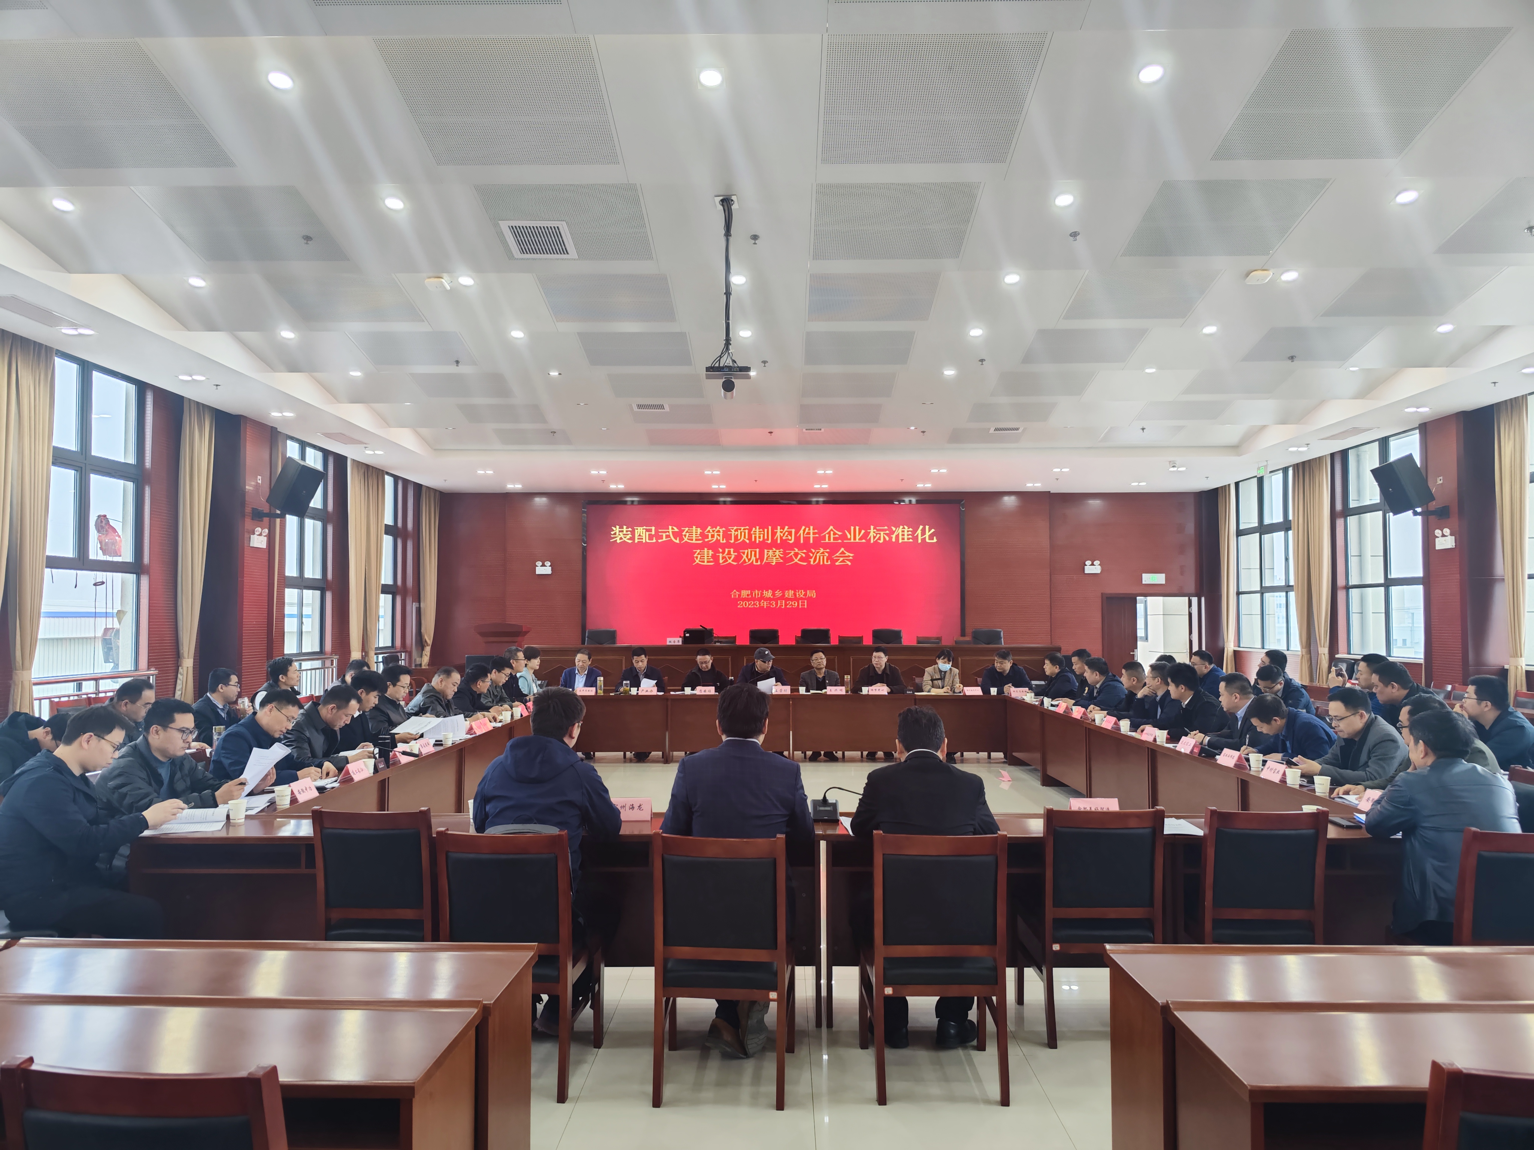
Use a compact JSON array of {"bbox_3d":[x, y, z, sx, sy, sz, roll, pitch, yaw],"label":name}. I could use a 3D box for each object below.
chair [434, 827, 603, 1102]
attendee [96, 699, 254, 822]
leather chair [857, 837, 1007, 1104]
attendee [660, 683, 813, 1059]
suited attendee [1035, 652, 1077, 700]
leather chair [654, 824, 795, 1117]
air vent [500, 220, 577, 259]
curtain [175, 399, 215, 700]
[{"bbox_3d":[-0.867,1.325,3.668,0.465,0.940,0.550,0,-2,3],"label":"chair"},{"bbox_3d":[-2.680,1.185,4.650,0.840,1.240,0.570,0,-2,2],"label":"attendee"},{"bbox_3d":[0.580,1.306,3.600,0.470,0.910,0.520,0,-2,1],"label":"leather chair"},{"bbox_3d":[-0.115,1.096,3.950,0.600,1.360,0.760,0,-2,1],"label":"attendee"},{"bbox_3d":[3.060,1.433,10.600,0.720,1.250,0.530,0,-2,-5],"label":"suited attendee"},{"bbox_3d":[-0.145,1.306,3.590,0.470,0.910,0.520,0,-2,4],"label":"leather chair"},{"bbox_3d":[-1.395,-2.055,6.257,0.400,0.060,0.400,0,-15,1],"label":"air vent"},{"bbox_3d":[-5.940,0.122,10.600,0.210,3.800,0.620,0,-2,1],"label":"curtain"}]

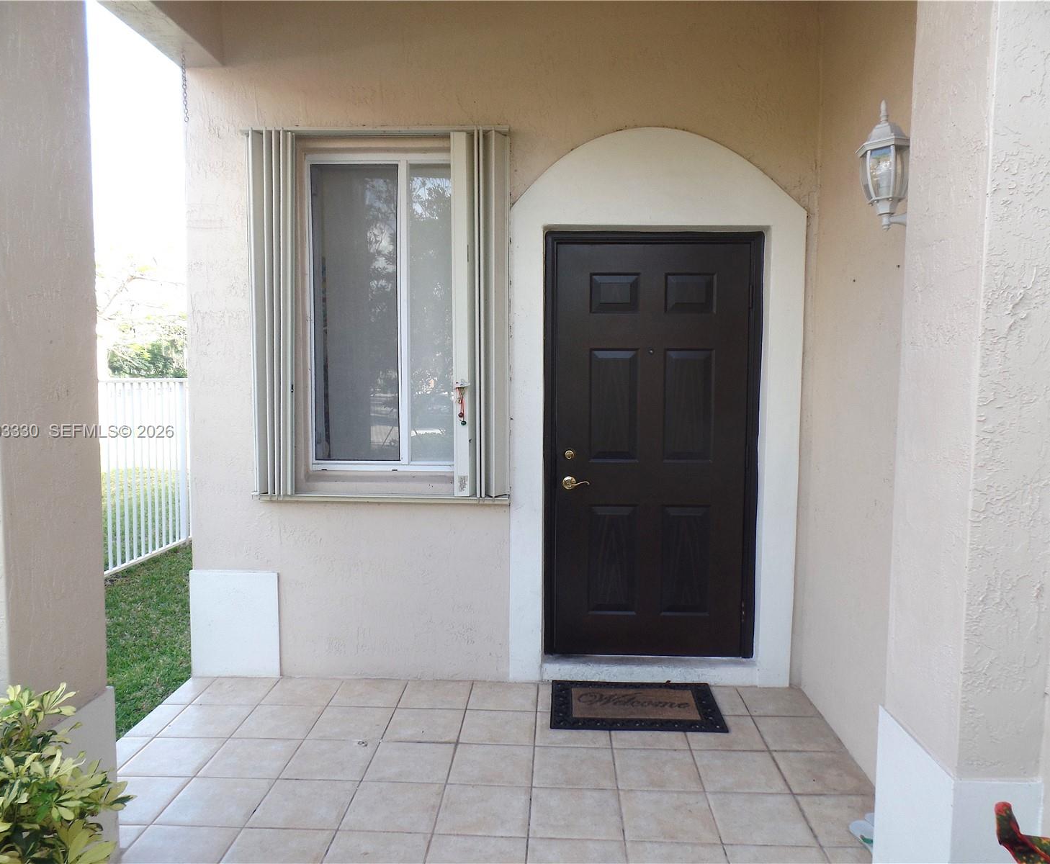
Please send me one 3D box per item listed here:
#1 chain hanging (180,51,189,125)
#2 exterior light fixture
[{"bbox_3d":[-1.507,-1.525,3.393,0.027,0.303,0.025,1,4,2],"label":"chain hanging"},{"bbox_3d":[1.168,-0.849,2.438,0.210,0.405,0.172,1,4,2],"label":"exterior light fixture"}]

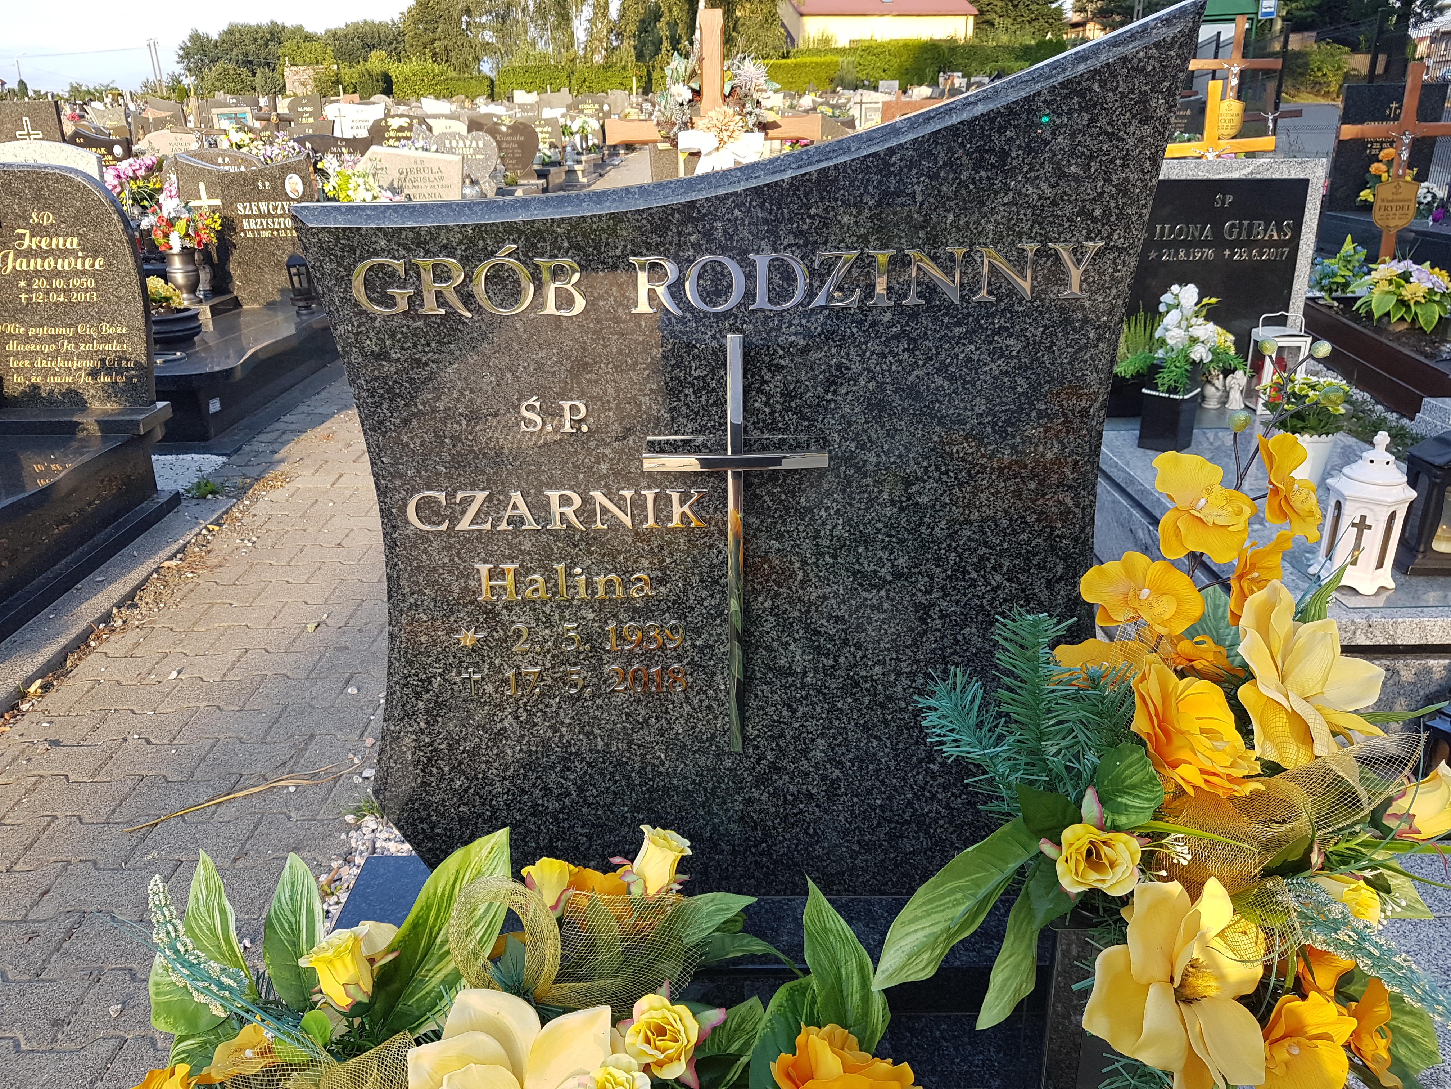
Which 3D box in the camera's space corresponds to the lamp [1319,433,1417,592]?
[{"bbox_3d":[1.231,-0.069,2.089,0.150,0.304,0.135,15,28,34],"label":"lamp"}]

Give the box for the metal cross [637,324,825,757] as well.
[{"bbox_3d":[0.015,0.017,1.391,0.227,0.569,0.042,-1,21,1],"label":"metal cross"}]

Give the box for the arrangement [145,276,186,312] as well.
[{"bbox_3d":[-2.440,-1.082,4.730,0.180,0.145,0.170,-1,23,1],"label":"arrangement"}]

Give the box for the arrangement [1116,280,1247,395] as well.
[{"bbox_3d":[1.200,-0.545,2.881,0.320,0.265,0.250,1,23,6],"label":"arrangement"}]

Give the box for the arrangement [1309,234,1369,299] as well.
[{"bbox_3d":[3.027,-1.375,5.384,0.270,0.270,0.220,2,23,8],"label":"arrangement"}]

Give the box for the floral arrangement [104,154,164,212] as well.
[{"bbox_3d":[-3.889,-2.366,7.143,0.380,0.330,0.310,-6,23,-10],"label":"floral arrangement"}]

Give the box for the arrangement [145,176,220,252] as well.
[{"bbox_3d":[-2.602,-1.577,5.217,0.325,0.335,0.290,-6,23,-10],"label":"arrangement"}]

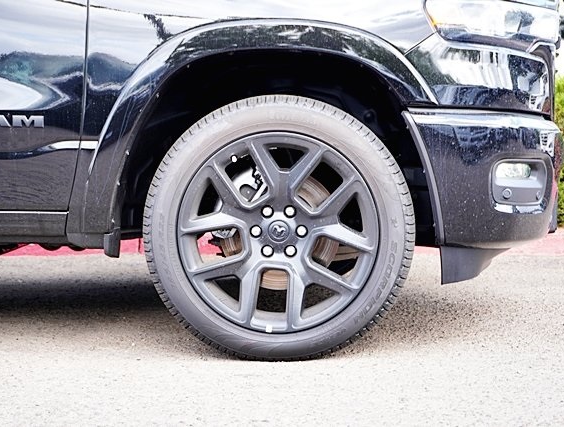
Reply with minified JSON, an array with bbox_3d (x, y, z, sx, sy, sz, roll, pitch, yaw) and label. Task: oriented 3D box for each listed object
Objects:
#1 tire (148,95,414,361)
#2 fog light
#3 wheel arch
[{"bbox_3d":[-0.009,0.046,3.500,0.815,0.805,0.285,0,1,0],"label":"tire"},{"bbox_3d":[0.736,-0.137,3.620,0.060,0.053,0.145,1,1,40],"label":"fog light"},{"bbox_3d":[-0.086,-0.235,3.400,1.100,0.690,0.170,0,1,0],"label":"wheel arch"}]

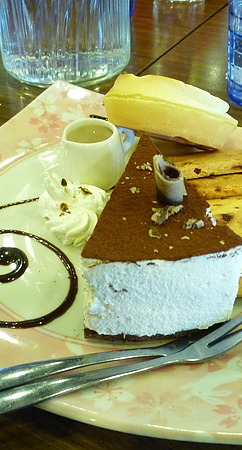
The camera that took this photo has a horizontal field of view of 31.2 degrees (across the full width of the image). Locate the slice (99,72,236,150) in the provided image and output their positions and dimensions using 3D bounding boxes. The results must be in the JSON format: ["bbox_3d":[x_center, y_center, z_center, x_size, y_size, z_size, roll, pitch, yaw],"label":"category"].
[{"bbox_3d":[0.036,-0.085,0.314,0.089,0.030,0.037,17,44,19],"label":"slice"}]

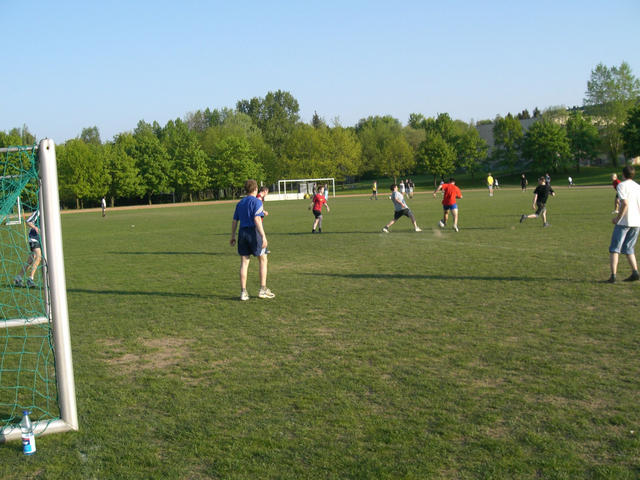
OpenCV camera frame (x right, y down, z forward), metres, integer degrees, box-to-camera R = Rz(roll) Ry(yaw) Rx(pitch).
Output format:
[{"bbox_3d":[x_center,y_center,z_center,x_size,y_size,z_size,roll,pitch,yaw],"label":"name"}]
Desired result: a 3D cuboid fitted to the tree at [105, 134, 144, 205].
[{"bbox_3d":[-31.523,-11.138,113.000,6.590,11.660,6.590,-4,5,-15],"label":"tree"}]

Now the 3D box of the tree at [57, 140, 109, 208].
[{"bbox_3d":[-36.507,-10.068,108.000,8.000,10.453,8.000,-3,4,0],"label":"tree"}]

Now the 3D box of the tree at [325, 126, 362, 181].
[{"bbox_3d":[3.947,-14.360,118.000,6.380,9.410,6.380,-3,4,2],"label":"tree"}]

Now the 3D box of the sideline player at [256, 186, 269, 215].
[{"bbox_3d":[-1.466,-0.507,17.604,0.600,1.650,0.500,-4,5,-12],"label":"sideline player"}]

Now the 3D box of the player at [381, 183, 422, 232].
[{"bbox_3d":[2.754,-1.065,23.600,1.150,1.570,0.600,-2,5,13],"label":"player"}]

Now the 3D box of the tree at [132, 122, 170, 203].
[{"bbox_3d":[-27.259,-12.494,114.000,6.330,13.790,6.330,-4,5,-13],"label":"tree"}]

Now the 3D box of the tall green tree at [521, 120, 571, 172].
[{"bbox_3d":[28.886,-11.913,90.000,6.500,6.789,6.500,-3,4,0],"label":"tall green tree"}]

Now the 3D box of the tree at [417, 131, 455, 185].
[{"bbox_3d":[15.752,-10.817,95.000,5.600,7.437,5.600,-3,4,0],"label":"tree"}]

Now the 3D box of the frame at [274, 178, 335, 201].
[{"bbox_3d":[-1.777,-6.662,92.500,7.400,2.500,1.800,-4,5,-10],"label":"frame"}]

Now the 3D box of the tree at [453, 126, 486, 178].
[{"bbox_3d":[23.641,-13.464,110.000,5.170,8.610,5.170,-2,5,12],"label":"tree"}]

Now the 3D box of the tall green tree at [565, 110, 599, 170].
[{"bbox_3d":[34.110,-12.832,92.000,4.800,8.249,4.800,-3,4,0],"label":"tall green tree"}]

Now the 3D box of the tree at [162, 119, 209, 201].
[{"bbox_3d":[-22.206,-13.167,116.000,7.590,13.790,7.590,-4,5,-10],"label":"tree"}]

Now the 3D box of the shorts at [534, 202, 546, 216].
[{"bbox_3d":[7.102,-0.965,22.600,0.330,0.430,0.310,-6,5,-30],"label":"shorts"}]

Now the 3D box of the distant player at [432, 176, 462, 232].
[{"bbox_3d":[3.934,-1.104,21.604,0.880,1.630,0.650,-4,4,-6],"label":"distant player"}]

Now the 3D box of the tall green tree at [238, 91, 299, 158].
[{"bbox_3d":[-9.529,-18.410,130.000,12.000,18.503,12.000,-3,4,0],"label":"tall green tree"}]

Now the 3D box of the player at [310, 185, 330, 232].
[{"bbox_3d":[0.011,-1.096,25.000,0.460,1.670,0.600,1,6,44],"label":"player"}]

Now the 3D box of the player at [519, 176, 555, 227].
[{"bbox_3d":[6.694,-1.220,21.651,0.700,1.550,0.850,0,6,38],"label":"player"}]

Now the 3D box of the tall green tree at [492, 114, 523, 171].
[{"bbox_3d":[30.771,-15.631,115.000,5.070,9.820,5.070,-2,5,15],"label":"tall green tree"}]

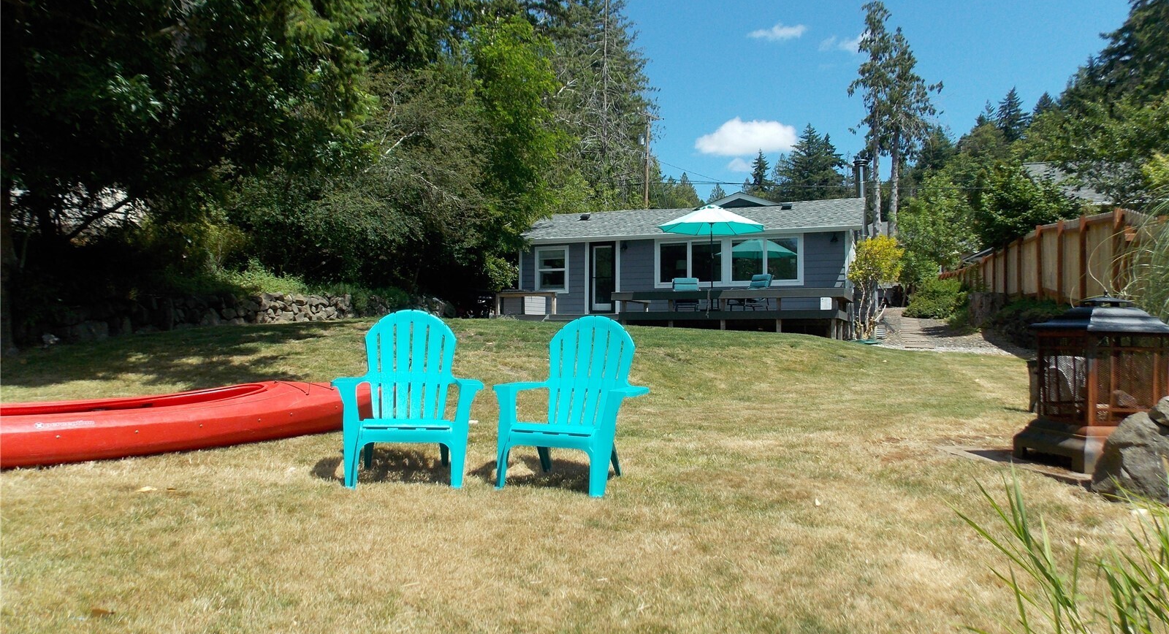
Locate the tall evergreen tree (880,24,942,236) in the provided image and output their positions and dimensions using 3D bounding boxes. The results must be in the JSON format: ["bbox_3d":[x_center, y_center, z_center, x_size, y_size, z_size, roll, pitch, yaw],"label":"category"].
[{"bbox_3d":[19.336,-8.838,46.000,3.600,16.668,3.600,0,-1,0],"label":"tall evergreen tree"}]

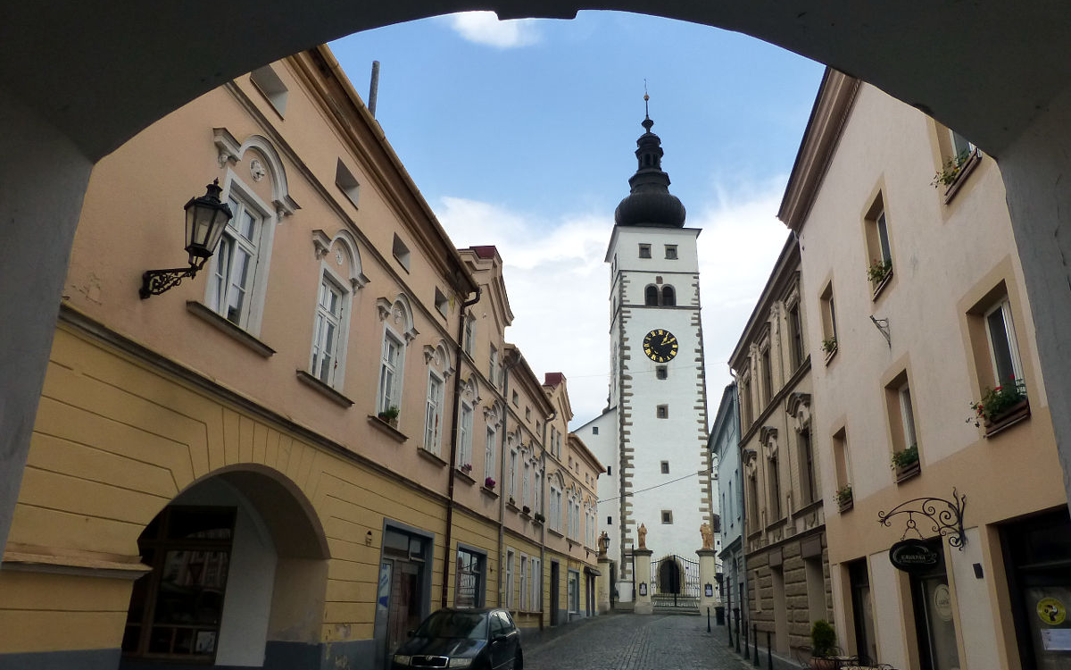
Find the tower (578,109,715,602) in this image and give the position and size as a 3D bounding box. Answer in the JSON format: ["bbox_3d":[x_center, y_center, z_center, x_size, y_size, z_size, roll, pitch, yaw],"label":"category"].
[{"bbox_3d":[8.806,-1.224,55.470,6.400,40.100,6.300,2,-21,-1],"label":"tower"}]

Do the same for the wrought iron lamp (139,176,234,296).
[{"bbox_3d":[-3.877,-1.106,8.309,0.880,1.460,0.520,-3,-21,11],"label":"wrought iron lamp"}]

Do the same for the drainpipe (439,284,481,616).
[{"bbox_3d":[-1.852,3.116,18.608,0.550,9.400,0.150,-3,-21,11],"label":"drainpipe"}]

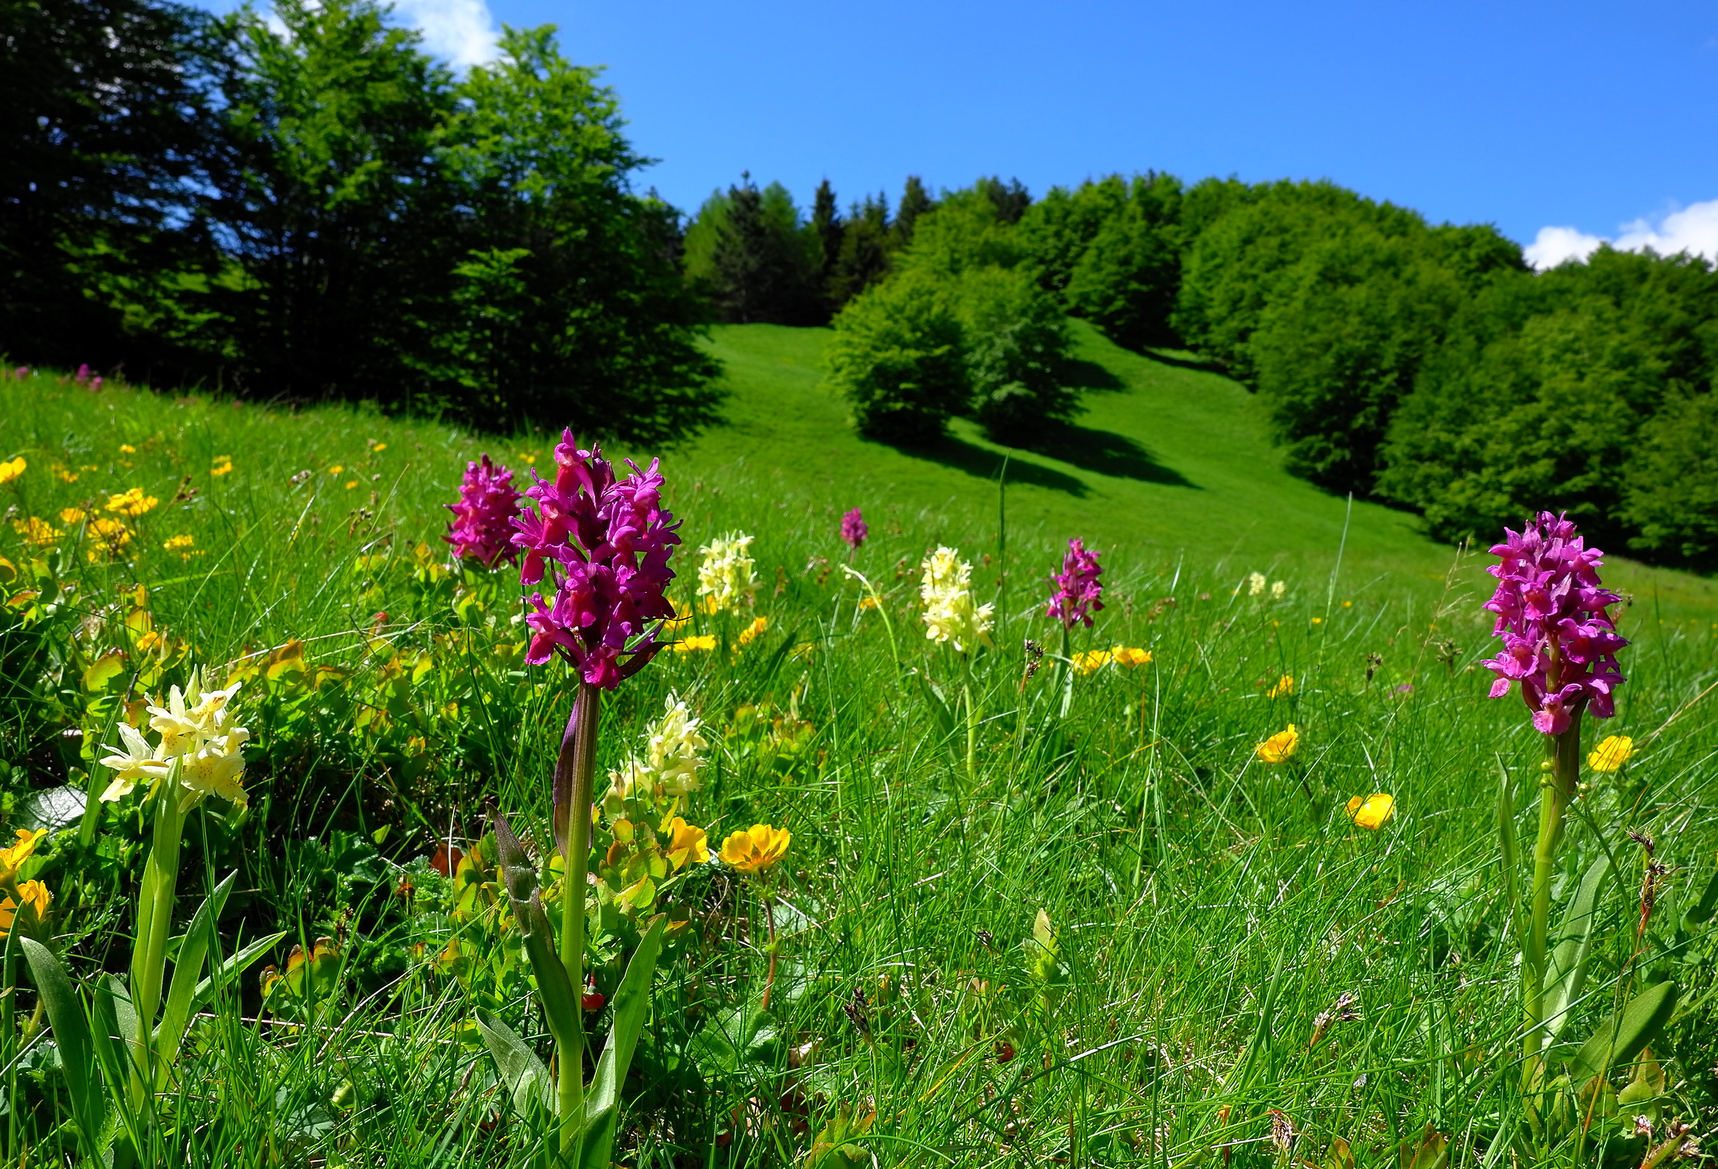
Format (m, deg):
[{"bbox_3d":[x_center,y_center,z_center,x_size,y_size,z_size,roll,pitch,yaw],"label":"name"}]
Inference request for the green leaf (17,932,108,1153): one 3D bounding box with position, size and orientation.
[{"bbox_3d":[-0.227,0.132,0.390,0.012,0.068,0.008,-14,9,-19],"label":"green leaf"}]

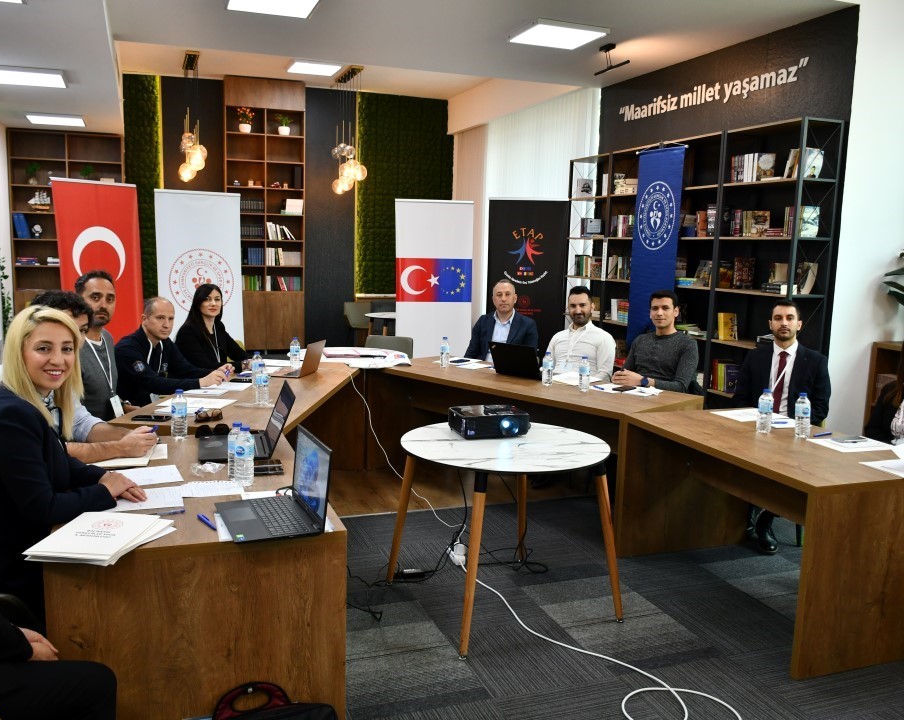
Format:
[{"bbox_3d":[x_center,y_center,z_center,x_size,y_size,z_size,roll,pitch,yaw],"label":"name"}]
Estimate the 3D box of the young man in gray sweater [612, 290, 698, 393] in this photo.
[{"bbox_3d":[1.244,0.236,5.049,0.560,1.320,0.800,7,10,32],"label":"young man in gray sweater"}]

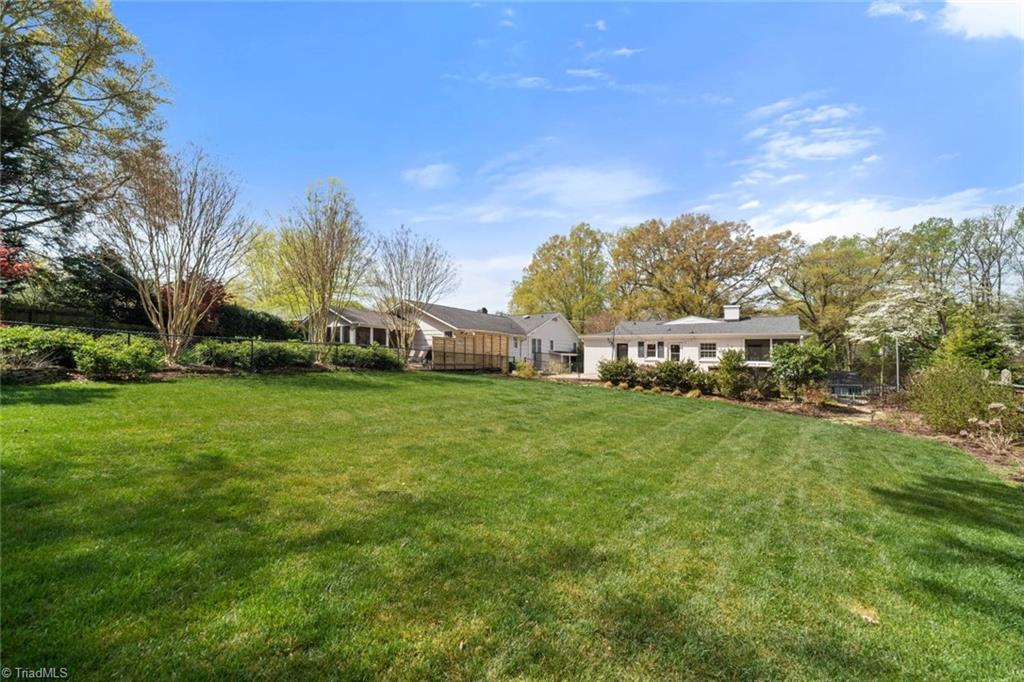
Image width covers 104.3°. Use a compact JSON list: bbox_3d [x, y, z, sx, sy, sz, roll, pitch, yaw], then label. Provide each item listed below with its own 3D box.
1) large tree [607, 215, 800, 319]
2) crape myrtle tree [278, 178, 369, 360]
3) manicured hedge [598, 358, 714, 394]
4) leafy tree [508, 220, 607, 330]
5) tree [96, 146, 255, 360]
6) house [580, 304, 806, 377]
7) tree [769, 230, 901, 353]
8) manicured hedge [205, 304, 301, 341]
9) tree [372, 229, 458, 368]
[{"bbox_3d":[21.181,-6.024,46.000,19.000,17.648,19.000,0,-1,0],"label":"large tree"},{"bbox_3d":[-7.873,-3.014,16.900,3.700,7.769,3.700,0,-1,0],"label":"crape myrtle tree"},{"bbox_3d":[7.080,1.620,19.500,5.200,1.500,1.600,0,-1,30],"label":"manicured hedge"},{"bbox_3d":[5.866,-6.340,51.000,12.600,17.681,12.600,0,-1,0],"label":"leafy tree"},{"bbox_3d":[-10.739,-2.857,13.000,4.400,6.988,4.400,0,-1,0],"label":"tree"},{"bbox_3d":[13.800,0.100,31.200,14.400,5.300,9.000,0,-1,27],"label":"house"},{"bbox_3d":[28.684,-3.696,36.000,9.800,12.592,9.800,0,-1,0],"label":"tree"},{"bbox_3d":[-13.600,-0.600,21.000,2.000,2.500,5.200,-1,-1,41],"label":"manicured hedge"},{"bbox_3d":[-5.012,-2.392,20.700,4.400,7.124,4.400,0,-1,0],"label":"tree"}]

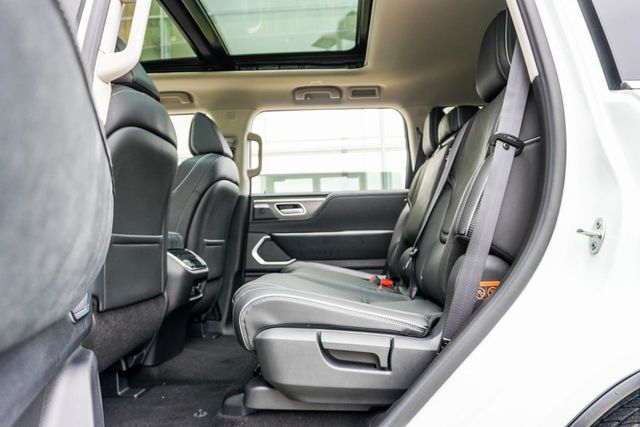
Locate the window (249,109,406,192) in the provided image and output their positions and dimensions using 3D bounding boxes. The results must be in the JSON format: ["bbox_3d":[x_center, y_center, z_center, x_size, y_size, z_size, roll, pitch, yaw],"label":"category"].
[{"bbox_3d":[0.069,-0.316,2.556,0.800,0.440,0.040,-1,6,2],"label":"window"}]

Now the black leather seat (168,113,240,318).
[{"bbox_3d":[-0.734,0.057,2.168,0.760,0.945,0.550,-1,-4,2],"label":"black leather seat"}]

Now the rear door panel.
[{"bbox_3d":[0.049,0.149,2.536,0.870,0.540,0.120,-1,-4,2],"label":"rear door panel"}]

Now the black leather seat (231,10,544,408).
[{"bbox_3d":[0.199,-0.055,1.334,0.785,0.970,0.570,-1,-4,2],"label":"black leather seat"}]

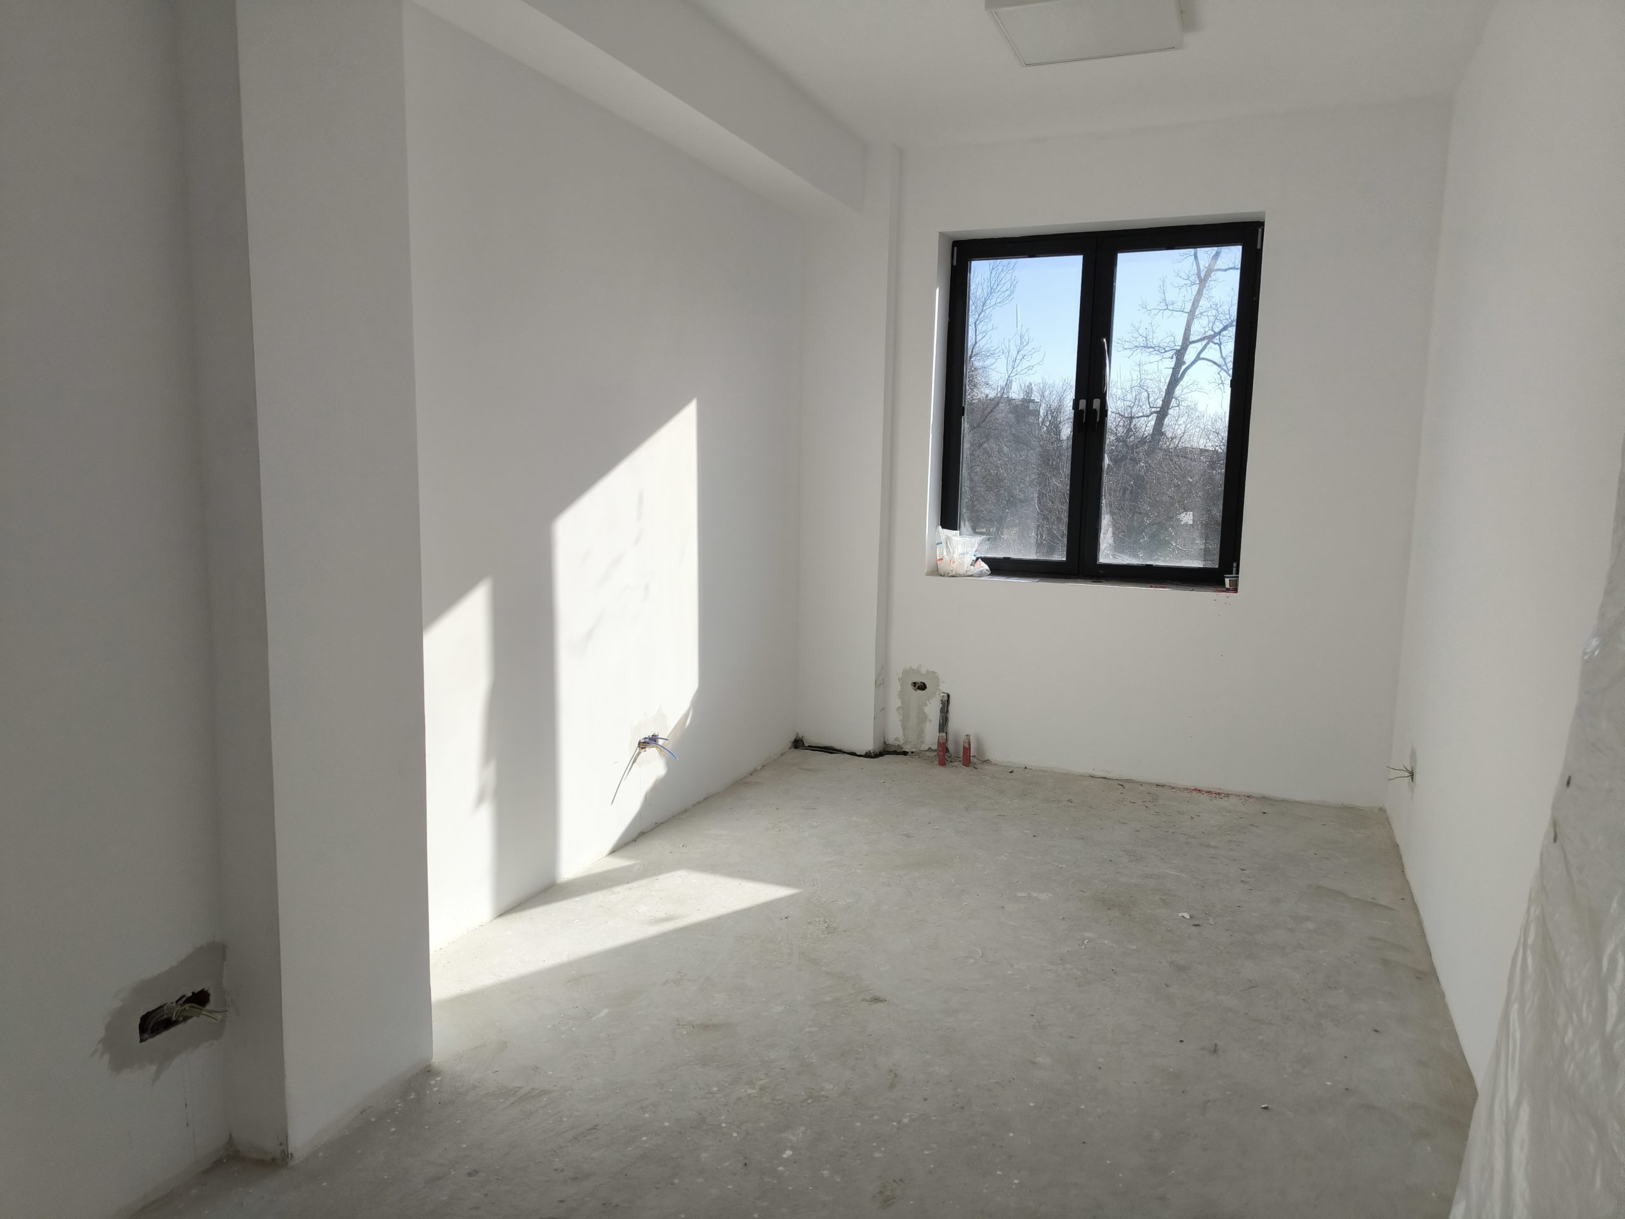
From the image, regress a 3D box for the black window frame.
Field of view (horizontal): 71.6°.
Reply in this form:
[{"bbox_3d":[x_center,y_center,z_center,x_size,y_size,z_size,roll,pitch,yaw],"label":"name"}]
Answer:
[{"bbox_3d":[1.376,-0.983,5.537,1.461,1.662,0.080,4,8,22],"label":"black window frame"}]

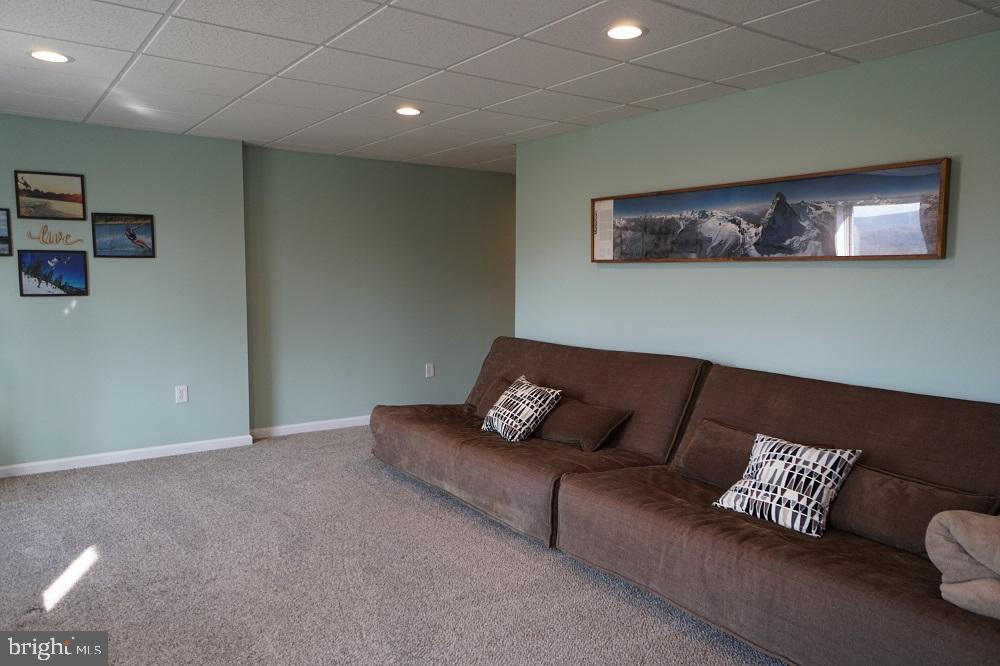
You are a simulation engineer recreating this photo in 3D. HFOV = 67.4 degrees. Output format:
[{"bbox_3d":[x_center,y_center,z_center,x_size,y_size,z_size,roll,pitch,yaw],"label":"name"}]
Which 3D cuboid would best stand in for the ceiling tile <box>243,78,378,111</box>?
[{"bbox_3d":[-1.040,-1.318,4.147,0.602,0.020,0.602,-3,5,-35],"label":"ceiling tile"}]

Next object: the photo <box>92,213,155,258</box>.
[{"bbox_3d":[-2.548,-0.657,5.089,0.377,0.295,0.020,-3,5,-35],"label":"photo"}]

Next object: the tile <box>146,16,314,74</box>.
[{"bbox_3d":[-1.185,-1.255,3.299,0.602,0.020,0.602,-3,5,-35],"label":"tile"}]

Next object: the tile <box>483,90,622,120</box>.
[{"bbox_3d":[0.305,-1.316,4.346,0.600,0.020,0.600,-3,5,-35],"label":"tile"}]

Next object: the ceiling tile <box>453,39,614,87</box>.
[{"bbox_3d":[0.158,-1.254,3.501,0.600,0.020,0.600,-3,5,-35],"label":"ceiling tile"}]

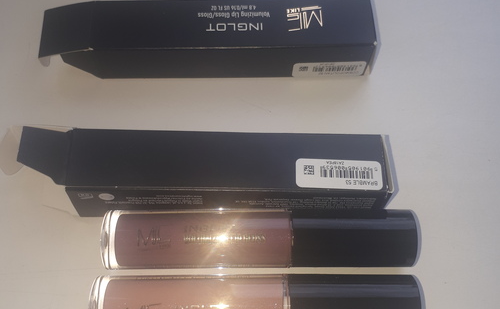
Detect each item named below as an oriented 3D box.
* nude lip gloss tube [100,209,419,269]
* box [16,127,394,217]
[{"bbox_3d":[0.004,0.027,0.168,0.098,0.018,0.018,0,66,-4],"label":"nude lip gloss tube"},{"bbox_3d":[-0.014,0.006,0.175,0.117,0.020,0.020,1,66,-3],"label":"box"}]

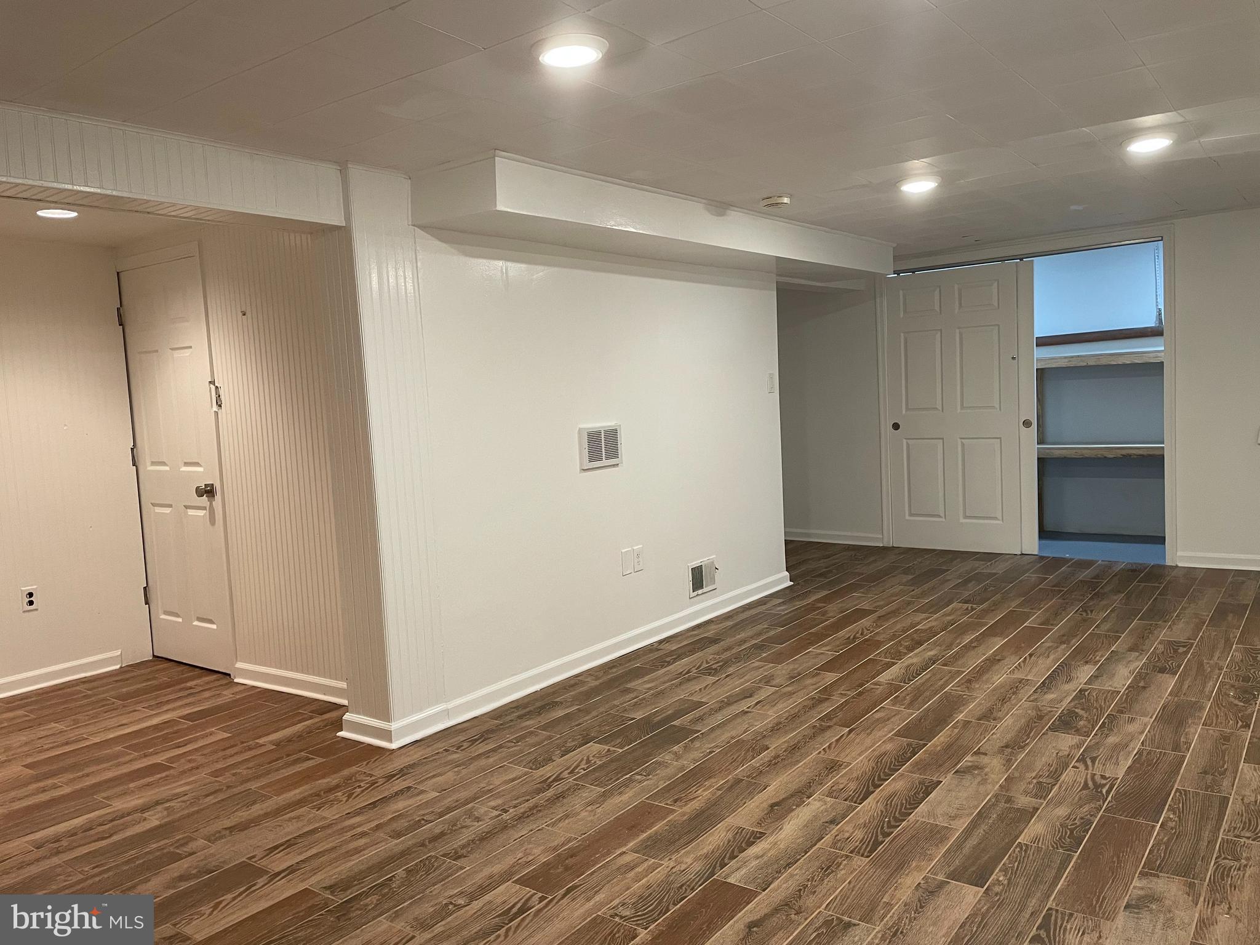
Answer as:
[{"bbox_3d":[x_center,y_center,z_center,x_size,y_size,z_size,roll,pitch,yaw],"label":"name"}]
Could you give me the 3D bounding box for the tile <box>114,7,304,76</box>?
[{"bbox_3d":[-1.007,-1.029,2.257,0.305,0.020,0.305,1,6,37],"label":"tile"}]

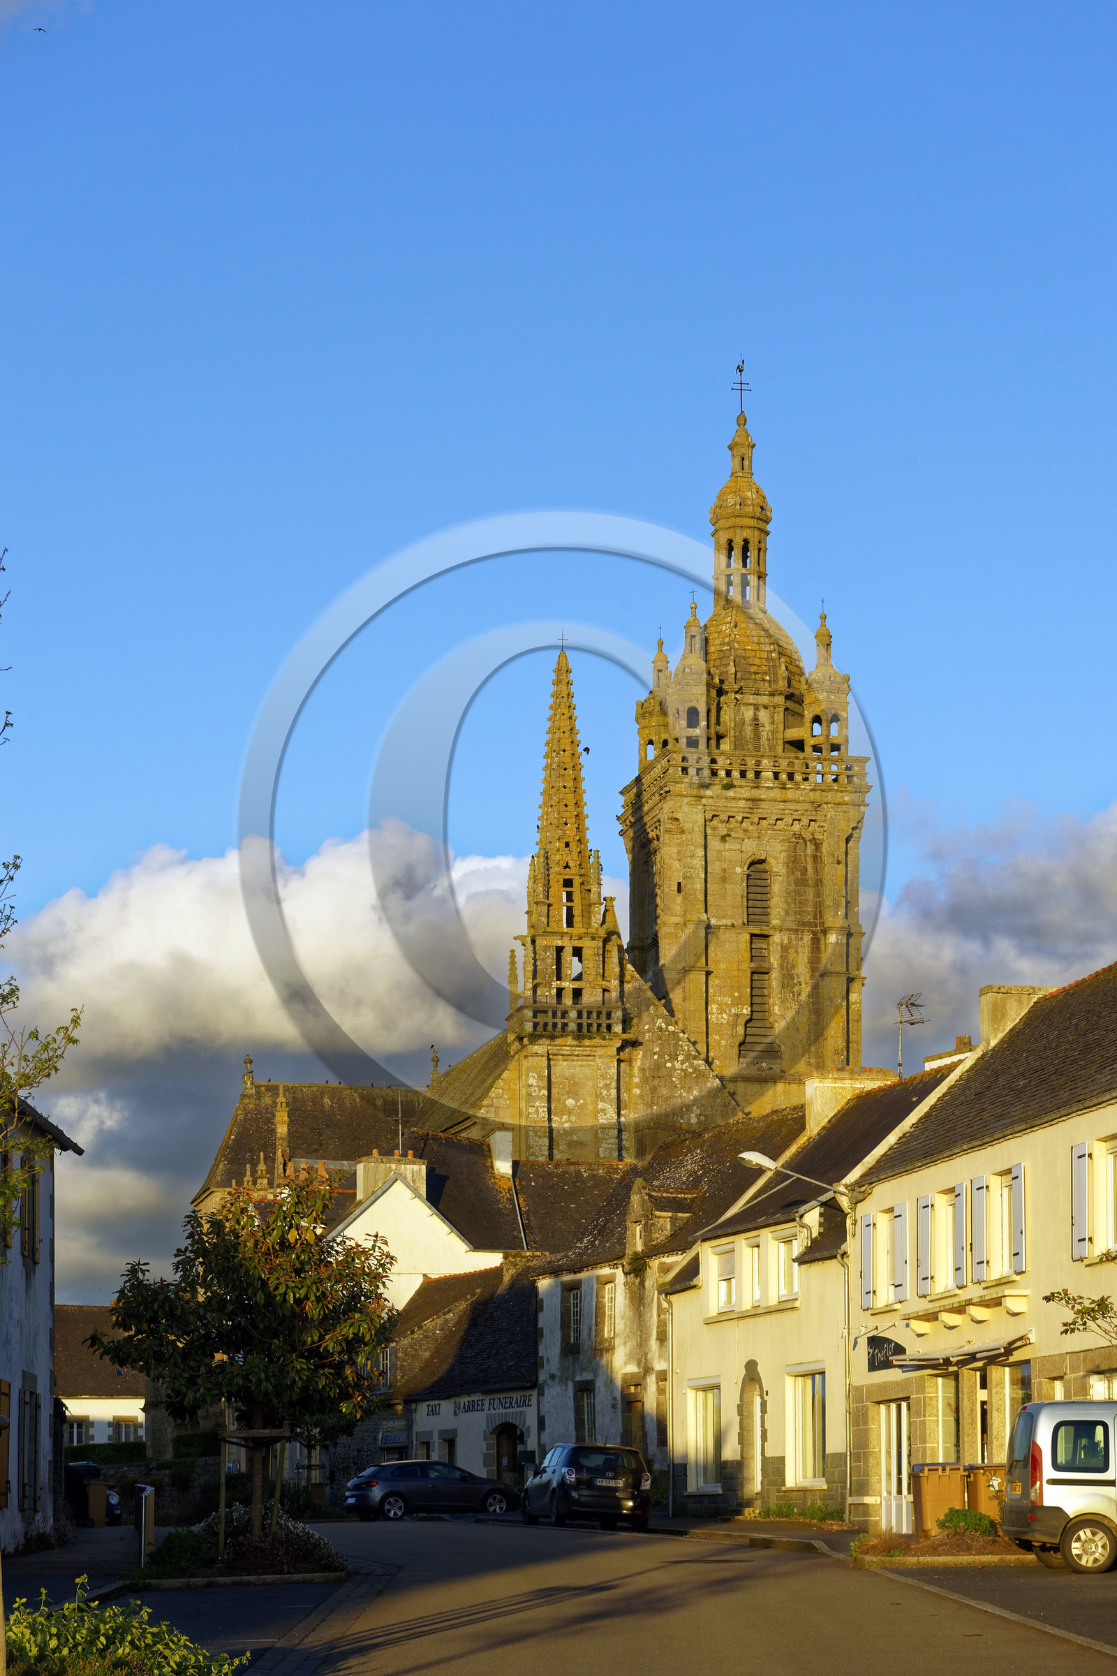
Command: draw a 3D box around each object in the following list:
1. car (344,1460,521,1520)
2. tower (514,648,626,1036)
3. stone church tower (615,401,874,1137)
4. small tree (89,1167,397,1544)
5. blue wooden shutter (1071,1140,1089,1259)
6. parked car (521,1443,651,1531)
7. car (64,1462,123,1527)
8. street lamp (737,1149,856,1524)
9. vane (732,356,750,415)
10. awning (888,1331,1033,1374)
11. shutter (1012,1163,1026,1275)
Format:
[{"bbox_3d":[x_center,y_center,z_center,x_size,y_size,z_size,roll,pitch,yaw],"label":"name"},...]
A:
[{"bbox_3d":[-2.923,15.734,78.713,4.230,1.446,1.810,3,-10,-20],"label":"car"},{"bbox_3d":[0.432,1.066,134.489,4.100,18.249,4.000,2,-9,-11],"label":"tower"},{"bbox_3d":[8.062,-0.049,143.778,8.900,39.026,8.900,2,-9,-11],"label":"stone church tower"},{"bbox_3d":[-3.606,6.060,37.638,3.500,4.315,3.400,0,-9,0],"label":"small tree"},{"bbox_3d":[7.151,4.994,44.689,0.045,1.557,0.460,2,-9,-13],"label":"blue wooden shutter"},{"bbox_3d":[0.508,12.371,62.327,1.790,1.620,4.440,1,-9,-9],"label":"parked car"},{"bbox_3d":[-11.617,16.026,79.621,1.660,1.540,3.700,2,-9,-13],"label":"car"},{"bbox_3d":[3.959,8.219,53.778,2.041,6.126,0.300,2,-9,-15],"label":"street lamp"},{"bbox_3d":[8.273,-20.410,147.003,0.800,2.568,0.150,2,-9,-11],"label":"vane"},{"bbox_3d":[5.915,7.651,48.437,0.700,0.500,4.400,2,-9,-13],"label":"awning"},{"bbox_3d":[6.627,5.489,46.889,0.045,1.530,0.460,2,-9,-13],"label":"shutter"}]

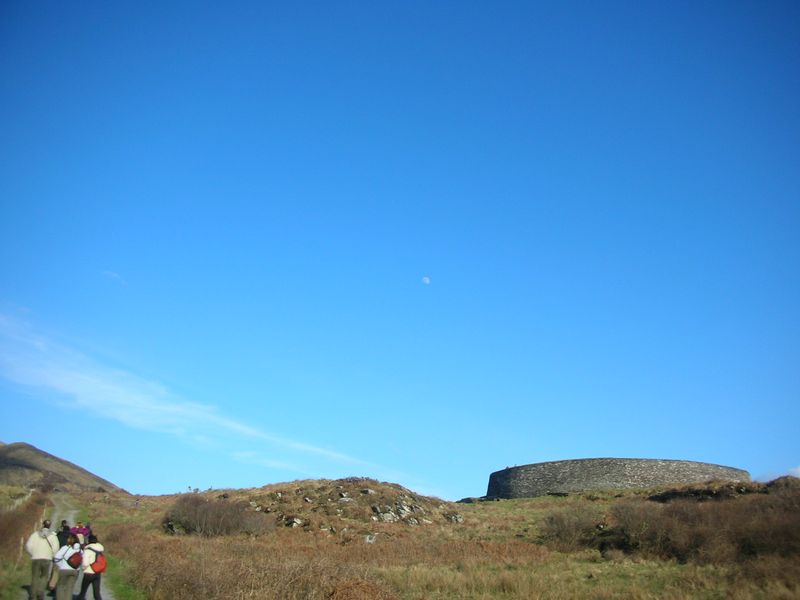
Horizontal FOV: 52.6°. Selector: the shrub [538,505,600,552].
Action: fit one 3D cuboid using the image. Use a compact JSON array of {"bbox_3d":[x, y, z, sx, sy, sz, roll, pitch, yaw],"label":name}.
[{"bbox_3d":[9.220,12.429,44.000,3.300,2.500,2.900,0,-18,0],"label":"shrub"}]

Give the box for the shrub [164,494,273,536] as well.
[{"bbox_3d":[-10.995,13.084,49.000,6.300,2.500,4.200,0,-18,0],"label":"shrub"}]

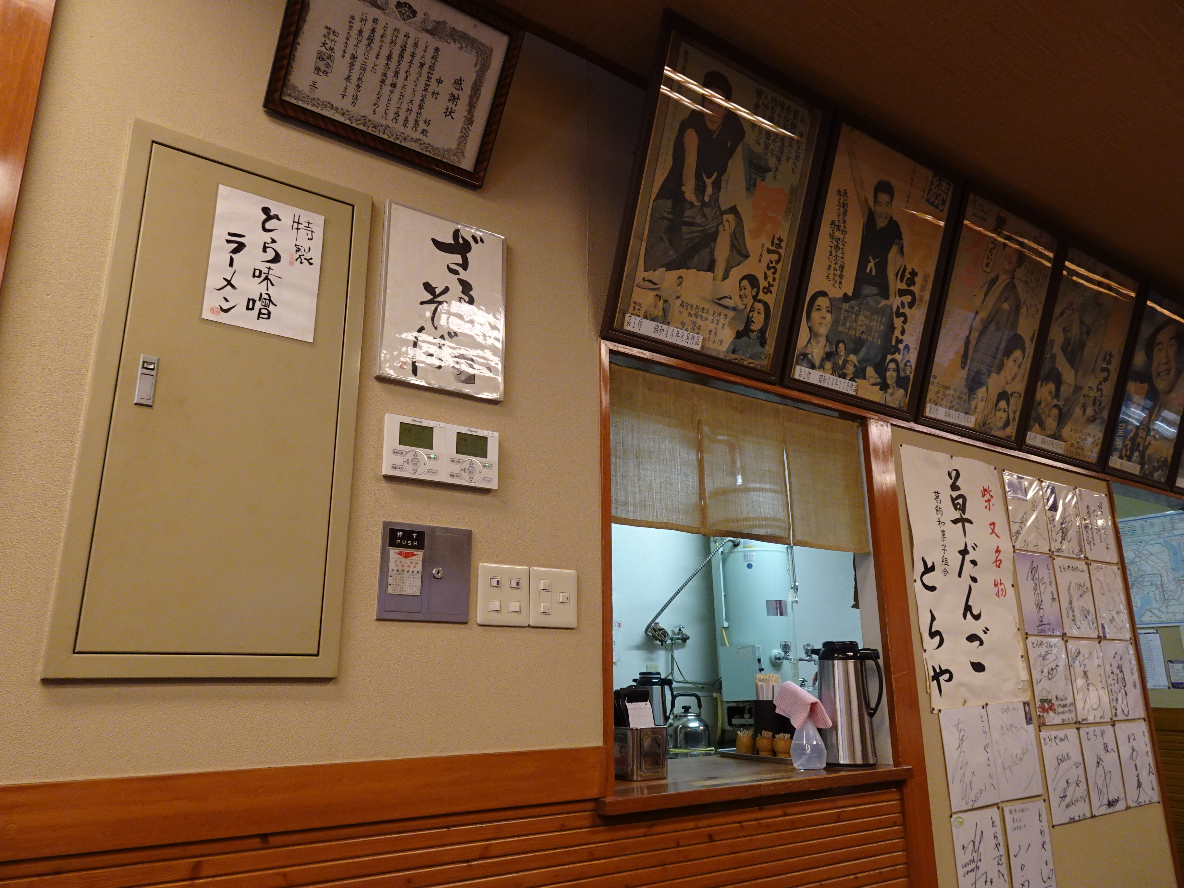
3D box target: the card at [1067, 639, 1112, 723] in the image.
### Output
[{"bbox_3d":[1.752,0.837,2.898,0.242,0.272,0.008,10,-18,-33],"label":"card"}]

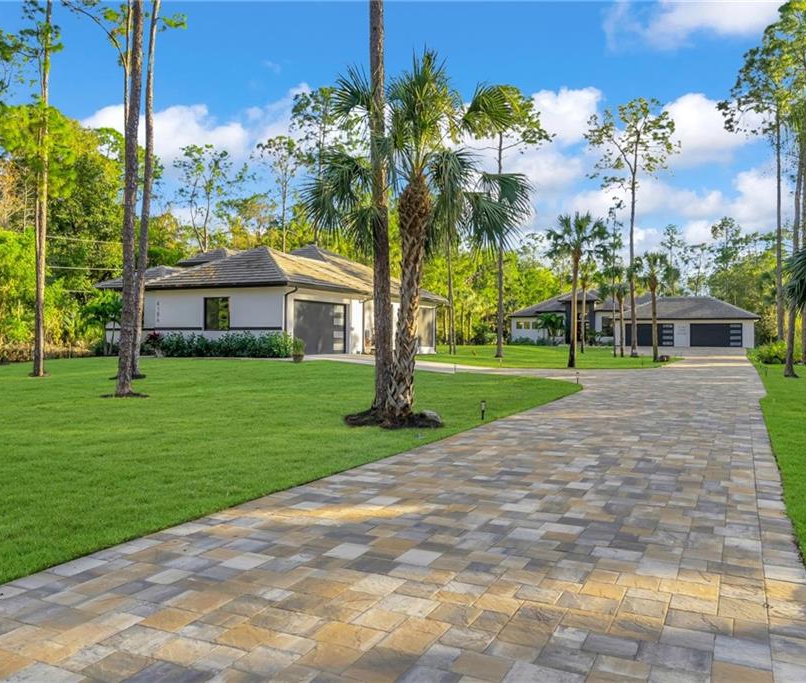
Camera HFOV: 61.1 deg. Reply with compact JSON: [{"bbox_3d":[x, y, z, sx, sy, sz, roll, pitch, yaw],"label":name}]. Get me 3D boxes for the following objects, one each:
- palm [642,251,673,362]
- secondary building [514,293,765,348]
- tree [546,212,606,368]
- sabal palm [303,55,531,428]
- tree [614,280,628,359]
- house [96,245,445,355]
[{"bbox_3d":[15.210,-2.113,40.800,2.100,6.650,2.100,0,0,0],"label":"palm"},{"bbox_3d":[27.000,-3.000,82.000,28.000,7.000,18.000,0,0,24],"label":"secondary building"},{"bbox_3d":[8.338,-2.489,33.000,2.900,7.490,2.900,0,0,0],"label":"tree"},{"bbox_3d":[0.291,-1.987,12.800,4.100,6.940,4.100,0,0,0],"label":"sabal palm"},{"bbox_3d":[15.523,-1.616,48.500,1.400,5.430,1.400,0,0,0],"label":"tree"},{"bbox_3d":[-6.700,-2.660,39.600,12.800,6.700,19.300,0,0,24],"label":"house"}]

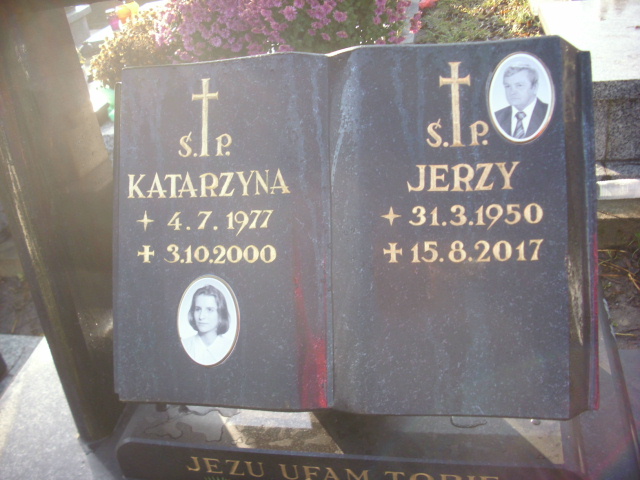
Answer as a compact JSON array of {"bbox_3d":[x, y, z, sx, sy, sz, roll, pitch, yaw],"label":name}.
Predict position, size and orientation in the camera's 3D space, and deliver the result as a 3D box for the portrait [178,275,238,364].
[{"bbox_3d":[-0.179,0.131,1.100,0.106,0.145,0.010,-1,-4,16],"label":"portrait"}]

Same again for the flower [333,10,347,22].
[{"bbox_3d":[0.059,-0.663,2.030,0.042,0.038,0.025,-6,5,3],"label":"flower"}]

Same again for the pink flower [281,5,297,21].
[{"bbox_3d":[-0.091,-0.664,2.000,0.046,0.046,0.028,-8,6,0],"label":"pink flower"}]

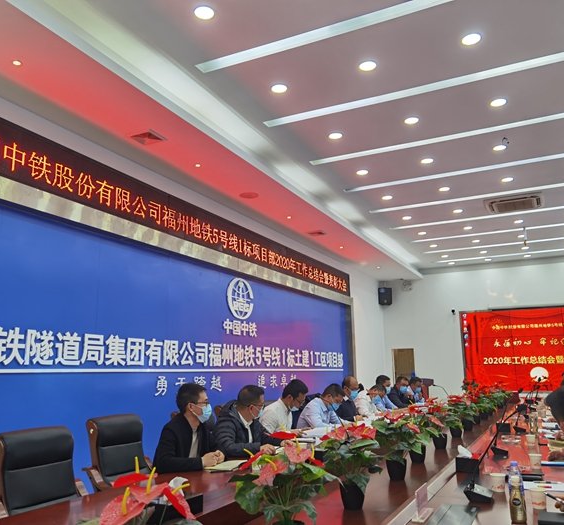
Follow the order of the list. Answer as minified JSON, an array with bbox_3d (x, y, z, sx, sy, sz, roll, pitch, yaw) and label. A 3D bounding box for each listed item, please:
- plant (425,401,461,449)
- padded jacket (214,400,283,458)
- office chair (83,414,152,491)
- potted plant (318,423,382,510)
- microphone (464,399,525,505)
[{"bbox_3d":[1.346,1.385,4.679,0.290,0.410,0.300,-6,-13,26],"label":"plant"},{"bbox_3d":[-0.240,1.261,3.896,0.480,0.570,0.500,-6,-13,26],"label":"padded jacket"},{"bbox_3d":[-1.177,1.778,4.372,0.680,1.010,0.650,-7,-13,28],"label":"office chair"},{"bbox_3d":[0.342,0.990,2.668,0.310,0.410,0.310,-1,-11,0],"label":"potted plant"},{"bbox_3d":[0.945,0.832,2.426,0.260,0.410,0.130,-6,-13,26],"label":"microphone"}]

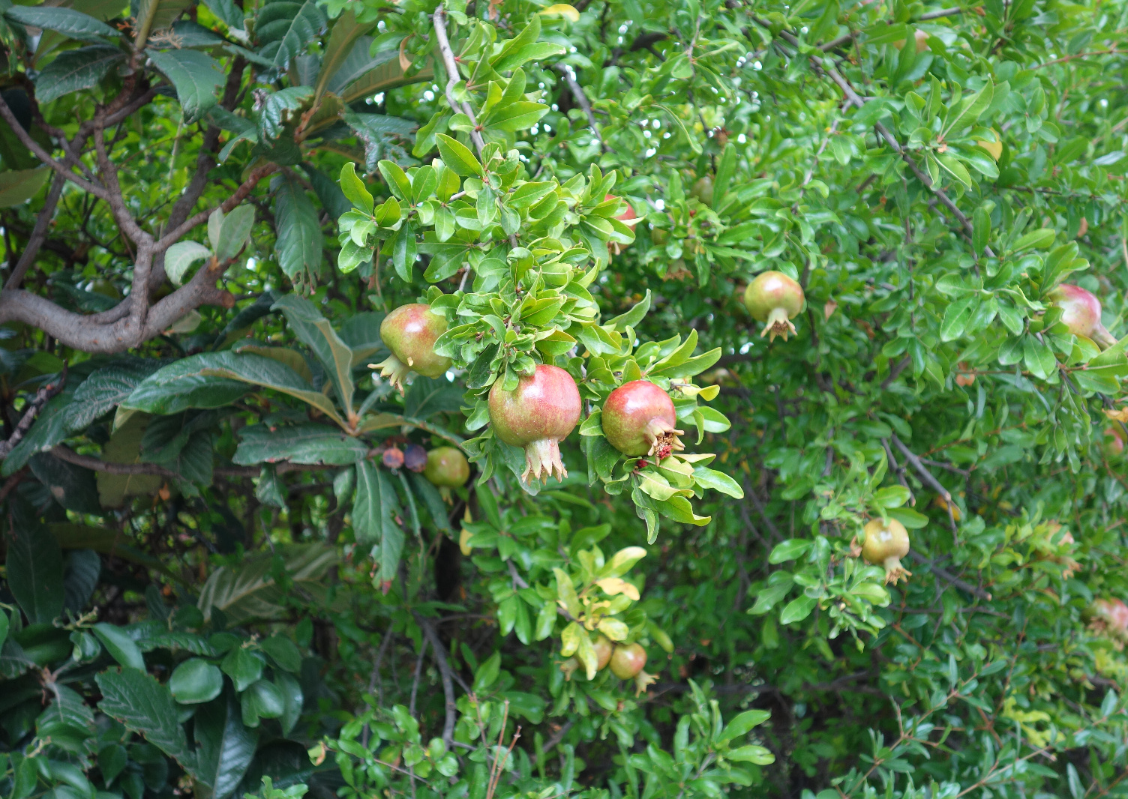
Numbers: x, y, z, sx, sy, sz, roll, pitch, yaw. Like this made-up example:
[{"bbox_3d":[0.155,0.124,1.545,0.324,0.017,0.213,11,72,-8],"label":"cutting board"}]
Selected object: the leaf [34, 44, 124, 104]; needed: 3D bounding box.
[{"bbox_3d":[-0.545,-0.365,1.650,0.118,0.022,0.055,-28,45,-17],"label":"leaf"}]

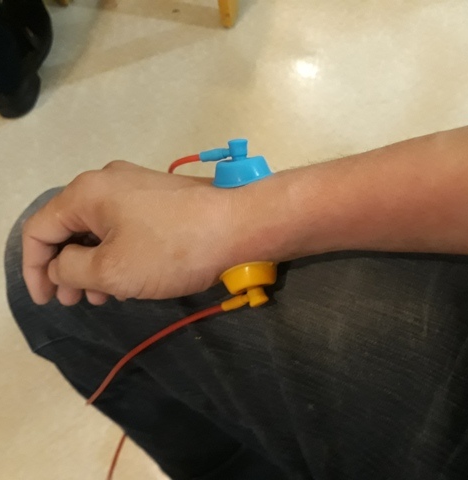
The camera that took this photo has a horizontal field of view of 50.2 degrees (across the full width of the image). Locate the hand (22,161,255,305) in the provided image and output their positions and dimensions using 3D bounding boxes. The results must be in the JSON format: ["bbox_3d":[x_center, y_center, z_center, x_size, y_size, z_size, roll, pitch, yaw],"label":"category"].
[{"bbox_3d":[-0.056,-0.007,0.310,0.135,0.088,0.084,1,100,5],"label":"hand"}]

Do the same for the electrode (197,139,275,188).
[{"bbox_3d":[0.001,-0.047,0.300,0.043,0.026,0.037,-10,15,0],"label":"electrode"}]

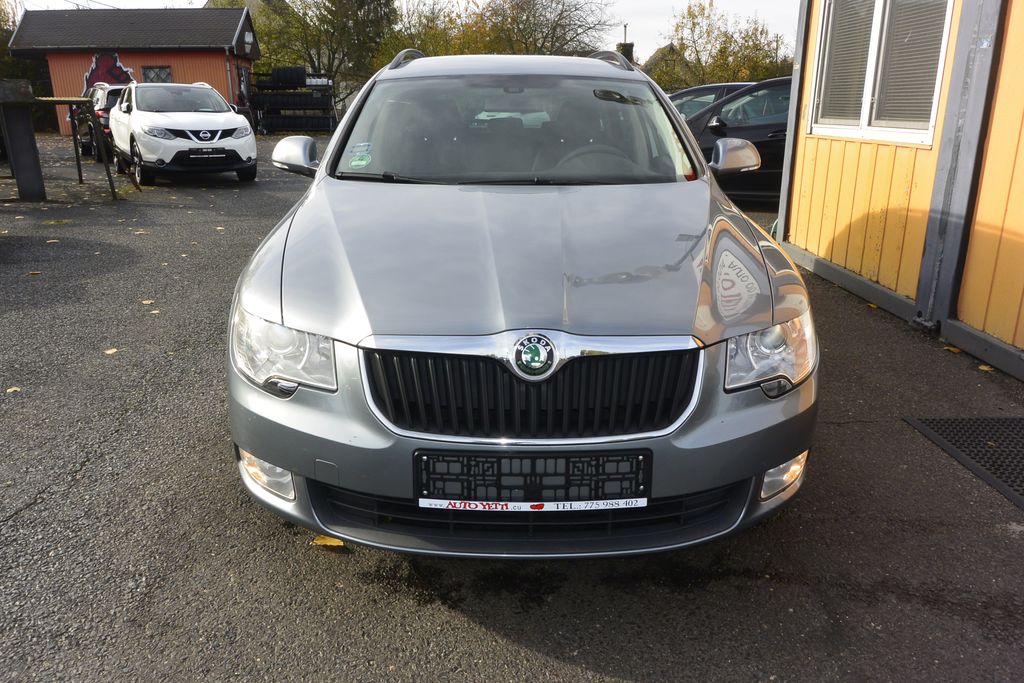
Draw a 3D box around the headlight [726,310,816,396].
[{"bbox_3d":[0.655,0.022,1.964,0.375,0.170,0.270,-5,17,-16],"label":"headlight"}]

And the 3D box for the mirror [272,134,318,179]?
[{"bbox_3d":[-0.876,-0.749,3.108,0.200,0.170,0.140,0,17,-1],"label":"mirror"}]

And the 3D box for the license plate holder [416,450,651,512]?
[{"bbox_3d":[0.046,0.311,1.716,0.525,0.145,0.028,0,9,-1],"label":"license plate holder"}]

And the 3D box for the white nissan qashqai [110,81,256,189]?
[{"bbox_3d":[-5.716,-3.634,13.152,1.840,1.600,4.380,-11,20,-31],"label":"white nissan qashqai"}]

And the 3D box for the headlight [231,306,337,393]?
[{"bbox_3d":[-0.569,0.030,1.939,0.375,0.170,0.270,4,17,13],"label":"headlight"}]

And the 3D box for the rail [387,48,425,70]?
[{"bbox_3d":[-0.532,-1.607,4.492,0.090,0.110,2.150,0,17,-1],"label":"rail"}]

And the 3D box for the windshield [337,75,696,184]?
[{"bbox_3d":[0.015,-0.844,3.042,1.404,0.118,0.886,0,47,-1],"label":"windshield"}]

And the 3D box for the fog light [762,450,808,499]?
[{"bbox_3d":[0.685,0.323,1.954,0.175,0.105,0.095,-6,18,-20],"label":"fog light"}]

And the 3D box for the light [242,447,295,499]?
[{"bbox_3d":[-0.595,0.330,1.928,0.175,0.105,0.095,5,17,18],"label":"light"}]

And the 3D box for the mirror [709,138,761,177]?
[{"bbox_3d":[0.900,-0.745,3.125,0.215,0.155,0.160,0,16,-1],"label":"mirror"}]

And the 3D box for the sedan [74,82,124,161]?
[{"bbox_3d":[-8.904,-5.116,17.822,1.840,1.650,4.550,-11,20,-31],"label":"sedan"}]

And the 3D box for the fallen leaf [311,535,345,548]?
[{"bbox_3d":[-0.545,0.593,2.270,0.100,0.020,0.065,-2,17,-5],"label":"fallen leaf"}]

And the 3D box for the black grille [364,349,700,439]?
[{"bbox_3d":[0.047,0.117,1.754,0.790,0.185,0.130,0,16,-1],"label":"black grille"}]

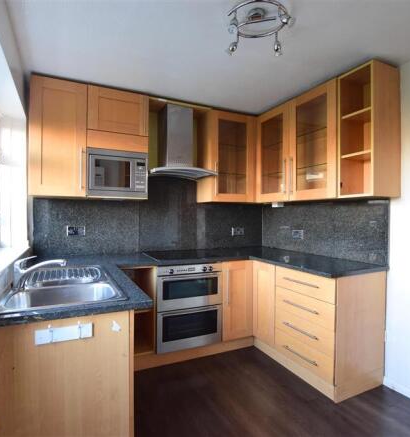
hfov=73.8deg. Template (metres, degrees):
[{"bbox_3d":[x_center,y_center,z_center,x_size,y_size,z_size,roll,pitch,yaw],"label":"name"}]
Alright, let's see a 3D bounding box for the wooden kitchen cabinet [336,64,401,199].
[{"bbox_3d":[1.224,-0.627,2.062,0.307,0.934,0.276,0,0,-28],"label":"wooden kitchen cabinet"}]

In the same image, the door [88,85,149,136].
[{"bbox_3d":[-0.747,-0.923,2.383,0.509,0.368,0.022,0,0,-25],"label":"door"}]

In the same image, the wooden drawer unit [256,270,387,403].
[{"bbox_3d":[0.987,0.842,2.239,0.566,0.866,0.601,0,0,-28],"label":"wooden drawer unit"}]

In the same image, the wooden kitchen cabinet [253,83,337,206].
[{"bbox_3d":[0.934,-0.629,2.617,0.307,0.934,0.976,0,0,-28],"label":"wooden kitchen cabinet"}]

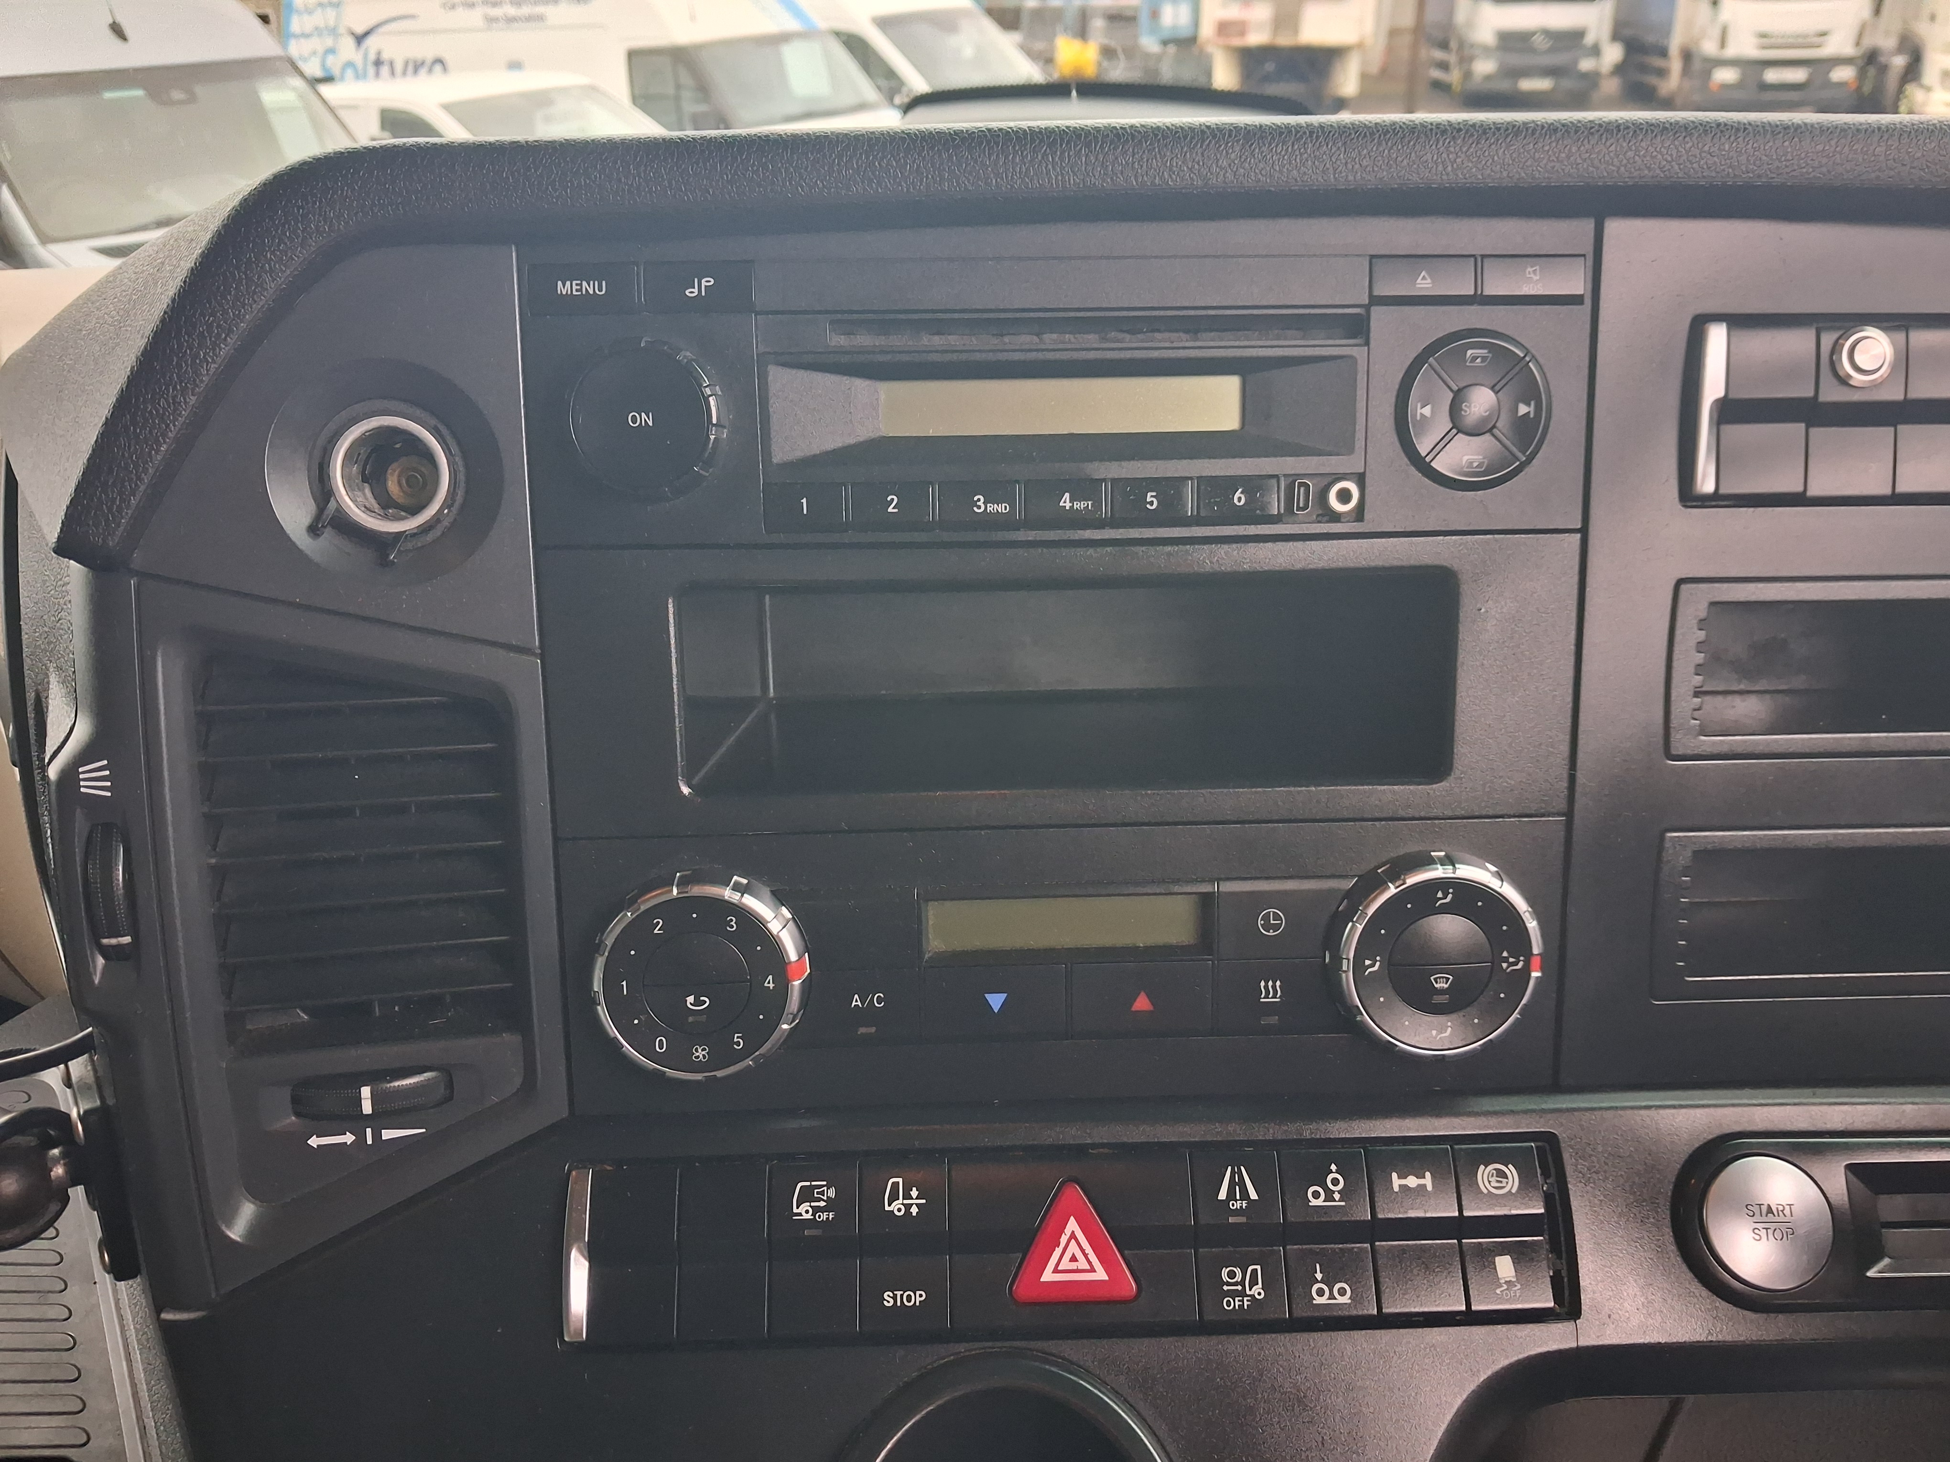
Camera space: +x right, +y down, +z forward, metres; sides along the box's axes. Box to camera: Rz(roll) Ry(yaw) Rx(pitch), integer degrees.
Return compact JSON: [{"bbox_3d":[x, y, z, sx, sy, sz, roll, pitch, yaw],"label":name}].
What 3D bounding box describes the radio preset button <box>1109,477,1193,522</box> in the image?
[{"bbox_3d":[0.041,-0.054,0.356,0.019,0.009,0.008,-1,8,-2],"label":"radio preset button"}]

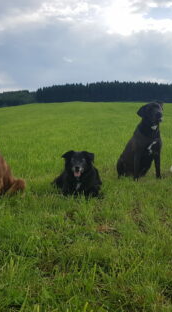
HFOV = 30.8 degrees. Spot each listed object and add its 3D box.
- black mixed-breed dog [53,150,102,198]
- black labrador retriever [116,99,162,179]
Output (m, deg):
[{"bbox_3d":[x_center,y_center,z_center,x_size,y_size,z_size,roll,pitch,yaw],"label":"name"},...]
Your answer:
[{"bbox_3d":[-0.085,0.156,2.950,0.400,0.420,0.660,-1,6,-12],"label":"black mixed-breed dog"},{"bbox_3d":[0.574,-0.170,3.320,0.320,0.810,0.560,-3,6,-30],"label":"black labrador retriever"}]

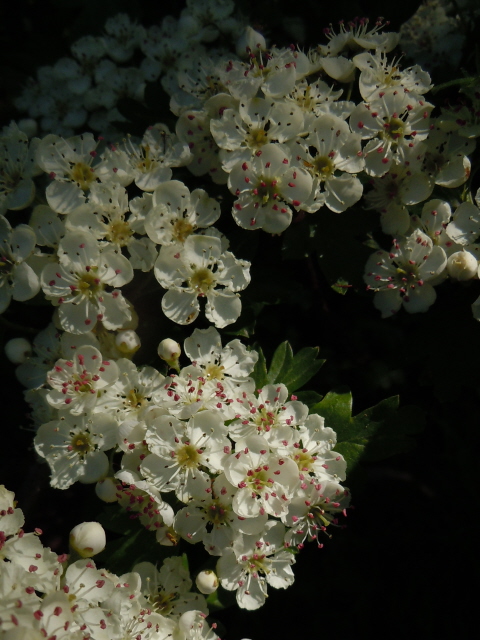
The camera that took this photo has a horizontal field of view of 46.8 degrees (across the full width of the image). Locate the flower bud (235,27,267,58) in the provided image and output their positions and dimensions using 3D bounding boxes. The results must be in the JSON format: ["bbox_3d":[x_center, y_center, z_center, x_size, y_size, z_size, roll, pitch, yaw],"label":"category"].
[{"bbox_3d":[0.003,-0.067,0.134,0.007,0.008,0.007,0,18,0],"label":"flower bud"}]

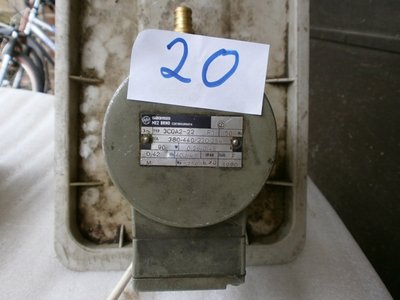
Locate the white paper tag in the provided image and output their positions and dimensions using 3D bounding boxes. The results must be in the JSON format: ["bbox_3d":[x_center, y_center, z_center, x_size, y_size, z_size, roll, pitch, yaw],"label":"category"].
[{"bbox_3d":[-0.001,-0.060,0.240,0.104,0.054,0.006,6,0,0],"label":"white paper tag"}]

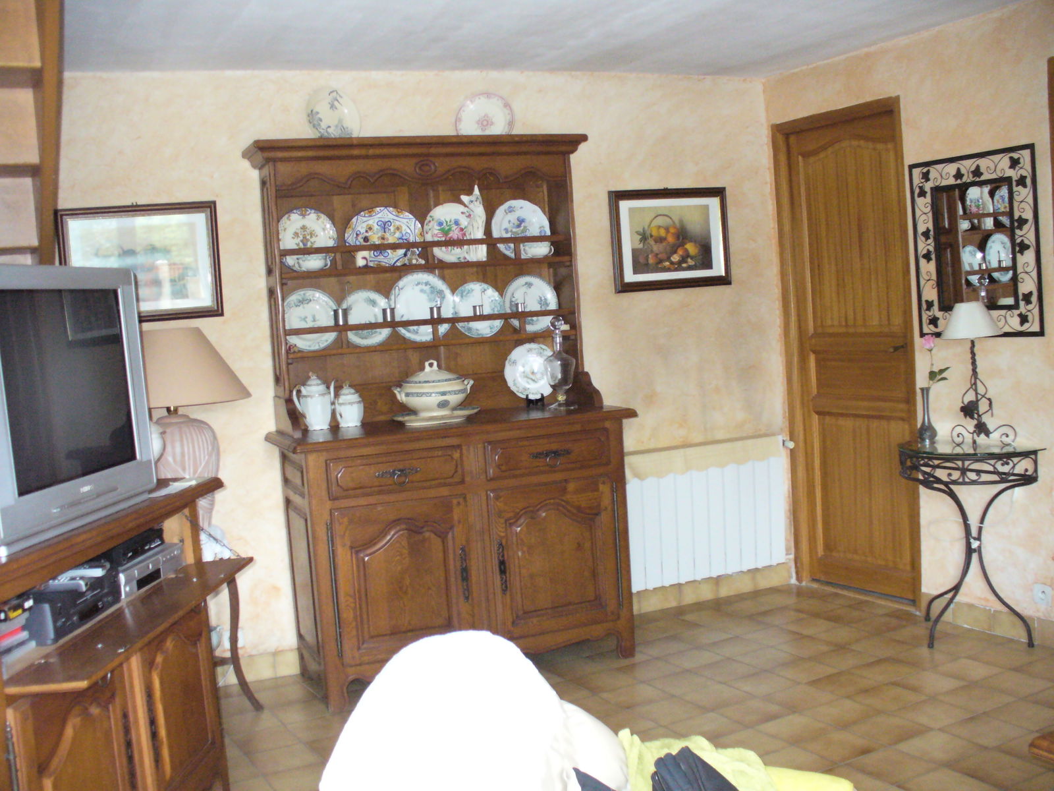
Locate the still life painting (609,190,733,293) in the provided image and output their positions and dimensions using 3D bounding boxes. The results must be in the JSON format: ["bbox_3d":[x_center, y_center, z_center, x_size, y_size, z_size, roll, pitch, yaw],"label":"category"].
[{"bbox_3d":[0.645,-0.681,4.910,0.572,0.434,0.035,-6,4,-20],"label":"still life painting"}]

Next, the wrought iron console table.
[{"bbox_3d":[1.565,0.554,4.147,0.330,0.740,0.620,-6,4,-28],"label":"wrought iron console table"}]

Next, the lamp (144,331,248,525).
[{"bbox_3d":[-1.220,0.155,3.908,0.540,0.775,0.540,-6,4,-20],"label":"lamp"}]

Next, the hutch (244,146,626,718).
[{"bbox_3d":[-0.296,0.044,4.281,1.300,2.035,0.557,-6,4,-20],"label":"hutch"}]

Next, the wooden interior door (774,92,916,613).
[{"bbox_3d":[1.381,-0.159,4.815,0.080,2.120,0.780,-6,4,-28],"label":"wooden interior door"}]

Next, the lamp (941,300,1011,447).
[{"bbox_3d":[1.599,-0.069,4.060,0.240,0.530,0.250,-6,4,-28],"label":"lamp"}]

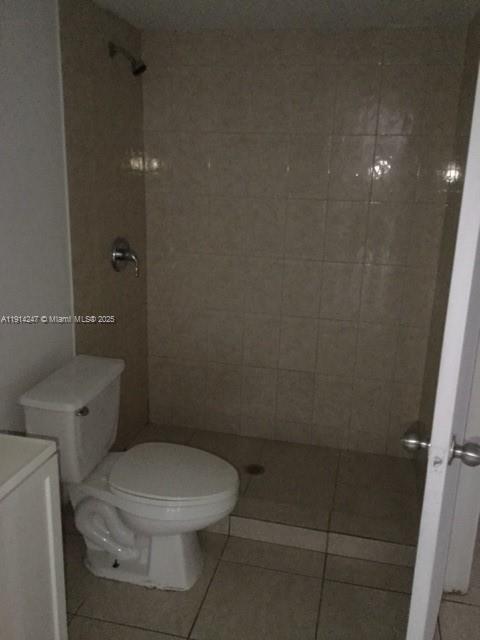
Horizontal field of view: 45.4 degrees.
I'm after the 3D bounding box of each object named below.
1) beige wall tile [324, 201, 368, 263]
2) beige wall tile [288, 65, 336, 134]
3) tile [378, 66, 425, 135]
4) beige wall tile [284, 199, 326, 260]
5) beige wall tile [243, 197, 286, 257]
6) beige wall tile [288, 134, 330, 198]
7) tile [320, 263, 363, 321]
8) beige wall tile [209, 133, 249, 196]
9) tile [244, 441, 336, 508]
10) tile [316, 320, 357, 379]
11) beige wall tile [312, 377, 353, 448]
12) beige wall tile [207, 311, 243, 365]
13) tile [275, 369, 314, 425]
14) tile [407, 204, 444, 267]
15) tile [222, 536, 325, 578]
[{"bbox_3d":[0.526,-0.438,2.841,0.199,0.301,0.010,5,16,12],"label":"beige wall tile"},{"bbox_3d":[0.341,-1.033,2.696,0.200,0.302,0.010,5,17,12],"label":"beige wall tile"},{"bbox_3d":[0.735,-0.997,2.615,0.200,0.302,0.010,5,17,12],"label":"tile"},{"bbox_3d":[0.329,-0.451,2.871,0.202,0.303,0.010,5,16,12],"label":"beige wall tile"},{"bbox_3d":[0.133,-0.474,2.926,0.199,0.301,0.010,5,16,12],"label":"beige wall tile"},{"bbox_3d":[0.340,-0.749,2.802,0.202,0.305,0.010,5,17,12],"label":"beige wall tile"},{"bbox_3d":[0.514,-0.142,2.921,0.200,0.302,0.010,5,17,12],"label":"tile"},{"bbox_3d":[-0.055,-0.785,2.886,0.199,0.301,0.010,5,16,12],"label":"beige wall tile"},{"bbox_3d":[0.282,0.770,2.965,0.427,0.010,0.490,5,16,12],"label":"tile"},{"bbox_3d":[0.506,0.149,3.010,0.200,0.302,0.010,5,17,12],"label":"tile"},{"bbox_3d":[0.500,0.474,3.090,0.202,0.375,0.010,5,16,12],"label":"beige wall tile"},{"bbox_3d":[-0.082,0.096,3.122,0.202,0.303,0.010,5,16,12],"label":"beige wall tile"},{"bbox_3d":[0.301,0.421,3.148,0.202,0.305,0.010,5,17,12],"label":"tile"},{"bbox_3d":[0.899,-0.403,2.770,0.158,0.305,0.010,5,17,12],"label":"tile"},{"bbox_3d":[0.146,1.027,2.484,0.439,0.010,0.162,5,17,12],"label":"tile"}]

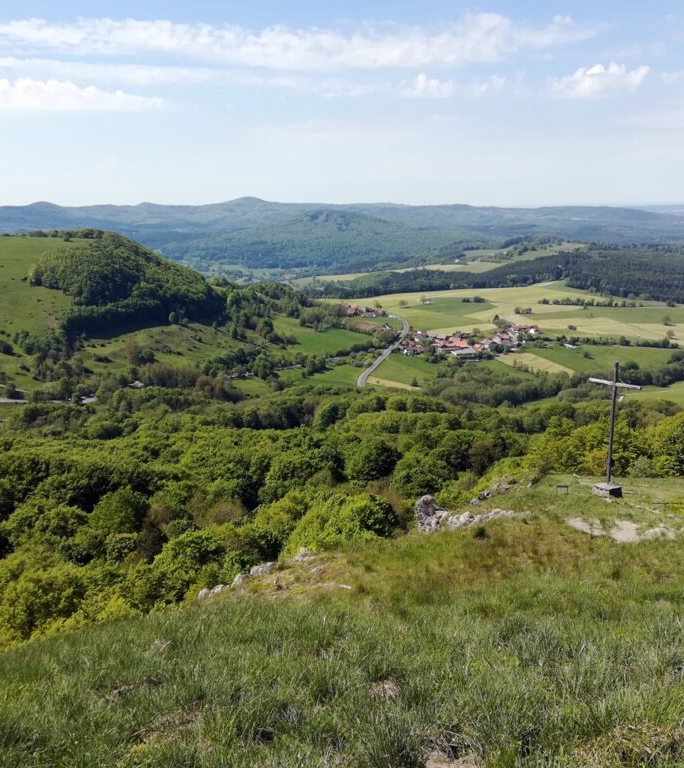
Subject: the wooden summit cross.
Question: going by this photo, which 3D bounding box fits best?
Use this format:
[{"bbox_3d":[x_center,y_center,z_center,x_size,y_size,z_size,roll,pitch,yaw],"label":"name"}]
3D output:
[{"bbox_3d":[15.169,2.567,42.970,1.000,7.620,3.000,-13,18,-42],"label":"wooden summit cross"}]

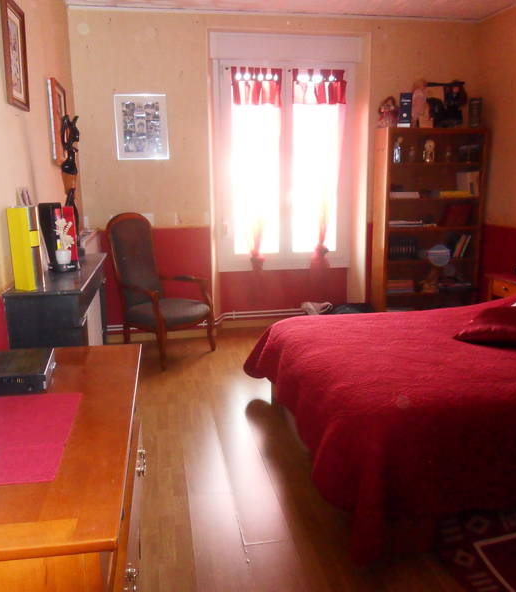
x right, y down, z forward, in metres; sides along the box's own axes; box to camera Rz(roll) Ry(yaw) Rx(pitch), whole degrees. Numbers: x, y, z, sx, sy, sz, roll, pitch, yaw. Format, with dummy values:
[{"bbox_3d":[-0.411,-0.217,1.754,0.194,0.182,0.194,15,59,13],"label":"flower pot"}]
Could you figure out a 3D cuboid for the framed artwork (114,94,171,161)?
[{"bbox_3d":[-0.928,-1.355,4.396,0.405,0.505,0.025,-3,12,-10],"label":"framed artwork"}]

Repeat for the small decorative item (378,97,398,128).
[{"bbox_3d":[1.053,-1.498,4.514,0.143,0.254,0.117,0,12,6],"label":"small decorative item"}]

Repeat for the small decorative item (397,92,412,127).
[{"bbox_3d":[1.203,-1.520,4.539,0.092,0.281,0.086,0,12,6],"label":"small decorative item"}]

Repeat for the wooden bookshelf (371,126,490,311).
[{"bbox_3d":[1.484,-0.556,4.853,0.890,1.760,0.300,-3,12,-10],"label":"wooden bookshelf"}]

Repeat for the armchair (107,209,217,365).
[{"bbox_3d":[-0.764,-0.085,4.291,0.730,1.110,0.620,9,15,40],"label":"armchair"}]

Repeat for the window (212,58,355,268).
[{"bbox_3d":[0.259,-1.121,4.857,1.230,1.790,0.150,-3,12,-10],"label":"window"}]

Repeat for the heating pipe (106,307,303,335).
[{"bbox_3d":[-0.373,0.196,4.873,1.904,0.055,0.262,-3,13,-10],"label":"heating pipe"}]

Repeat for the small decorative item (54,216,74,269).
[{"bbox_3d":[-0.939,-0.273,2.635,0.100,0.250,0.100,-3,12,-10],"label":"small decorative item"}]

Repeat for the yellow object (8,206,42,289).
[{"bbox_3d":[-0.891,-0.181,2.096,0.086,0.312,0.091,-1,12,1],"label":"yellow object"}]

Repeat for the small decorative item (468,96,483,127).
[{"bbox_3d":[1.829,-1.540,4.658,0.102,0.253,0.086,0,12,3],"label":"small decorative item"}]

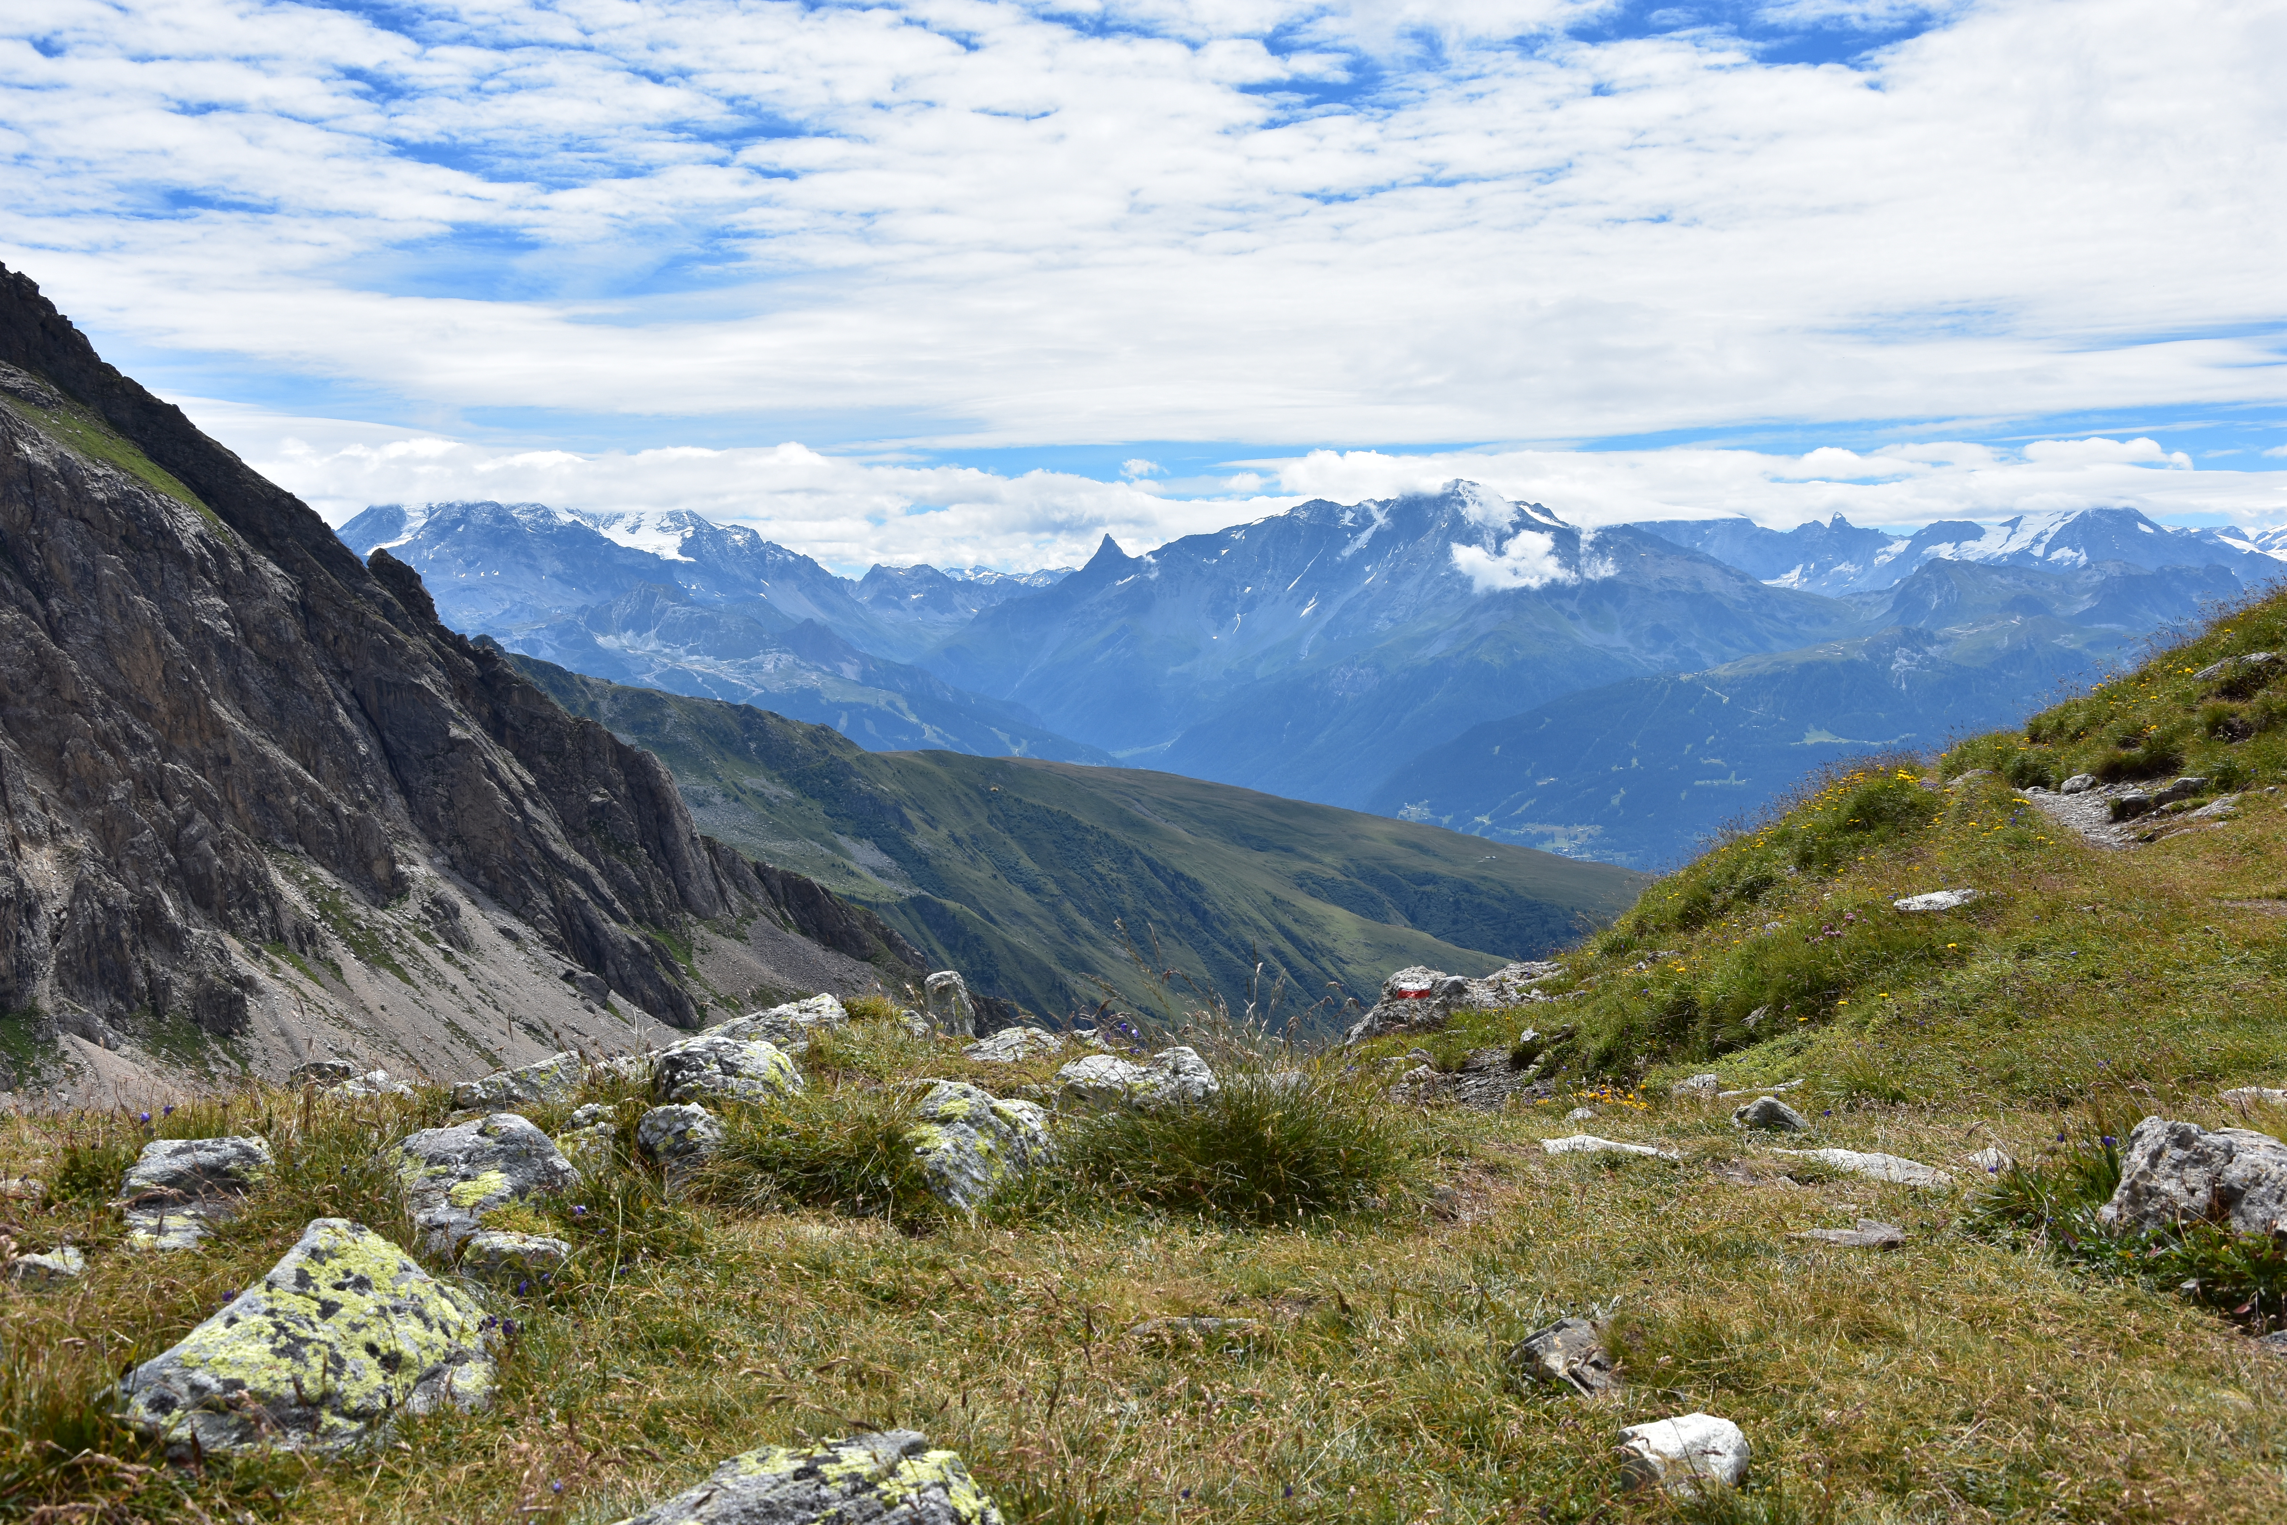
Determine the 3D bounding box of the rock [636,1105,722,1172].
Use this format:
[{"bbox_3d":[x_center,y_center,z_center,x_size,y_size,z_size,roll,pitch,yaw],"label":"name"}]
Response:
[{"bbox_3d":[-1.469,1.189,8.450,0.272,0.215,0.250,0,2,-10],"label":"rock"}]

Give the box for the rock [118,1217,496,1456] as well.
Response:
[{"bbox_3d":[-1.582,1.043,5.052,0.735,0.370,0.550,-1,3,-17],"label":"rock"}]

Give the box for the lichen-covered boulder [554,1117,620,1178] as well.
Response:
[{"bbox_3d":[-1.510,1.039,7.229,0.179,0.142,0.160,-1,3,-12],"label":"lichen-covered boulder"}]

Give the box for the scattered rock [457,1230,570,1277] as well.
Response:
[{"bbox_3d":[-1.452,1.122,6.160,0.262,0.091,0.200,-1,3,-13],"label":"scattered rock"}]

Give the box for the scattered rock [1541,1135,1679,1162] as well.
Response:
[{"bbox_3d":[1.512,1.249,8.650,0.446,0.065,0.280,0,2,10],"label":"scattered rock"}]

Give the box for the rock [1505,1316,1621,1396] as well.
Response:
[{"bbox_3d":[0.937,1.321,5.950,0.259,0.159,0.220,0,2,9],"label":"rock"}]

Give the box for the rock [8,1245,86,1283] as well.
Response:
[{"bbox_3d":[-2.854,1.308,6.950,0.200,0.088,0.170,-1,2,-22],"label":"rock"}]

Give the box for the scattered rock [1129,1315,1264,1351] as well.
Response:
[{"bbox_3d":[0.109,1.174,5.539,0.276,0.055,0.170,0,3,1],"label":"scattered rock"}]

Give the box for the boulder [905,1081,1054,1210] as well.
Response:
[{"bbox_3d":[-0.423,0.975,6.914,0.381,0.303,0.360,0,3,-4],"label":"boulder"}]

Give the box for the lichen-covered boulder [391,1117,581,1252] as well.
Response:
[{"bbox_3d":[-1.590,0.999,6.459,0.440,0.305,0.360,-1,3,-14],"label":"lichen-covered boulder"}]

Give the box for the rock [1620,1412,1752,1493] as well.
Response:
[{"bbox_3d":[1.074,1.374,5.300,0.263,0.140,0.210,0,2,12],"label":"rock"}]

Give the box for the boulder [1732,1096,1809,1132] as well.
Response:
[{"bbox_3d":[2.163,1.214,9.200,0.265,0.110,0.220,1,2,13],"label":"boulder"}]

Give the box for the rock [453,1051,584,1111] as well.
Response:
[{"bbox_3d":[-2.227,1.133,9.500,0.465,0.198,0.360,-1,2,-13],"label":"rock"}]

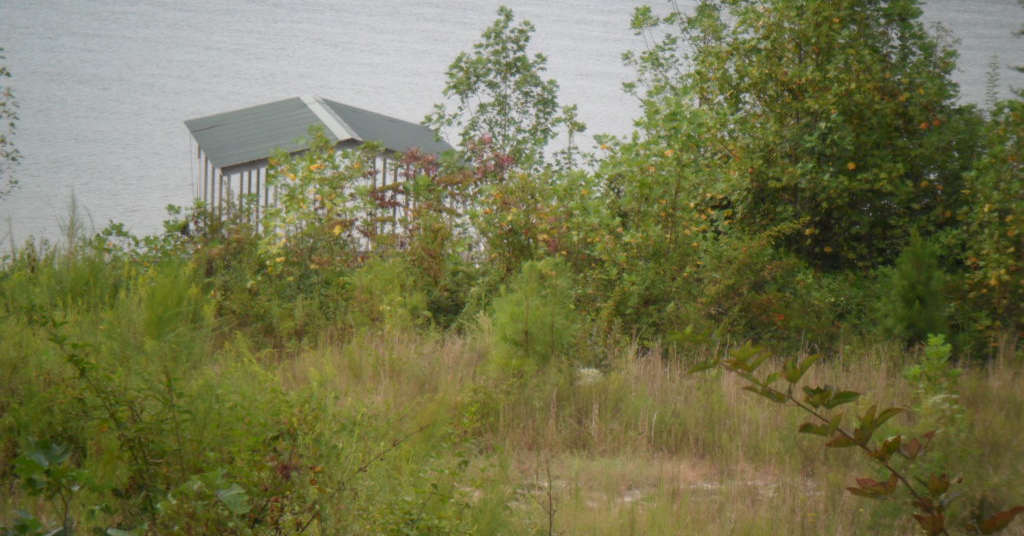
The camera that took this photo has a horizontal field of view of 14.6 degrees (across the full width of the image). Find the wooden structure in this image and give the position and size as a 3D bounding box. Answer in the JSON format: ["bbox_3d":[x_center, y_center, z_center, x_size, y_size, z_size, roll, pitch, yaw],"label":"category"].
[{"bbox_3d":[-5.390,-2.654,117.282,7.500,3.700,8.250,0,11,-12],"label":"wooden structure"}]

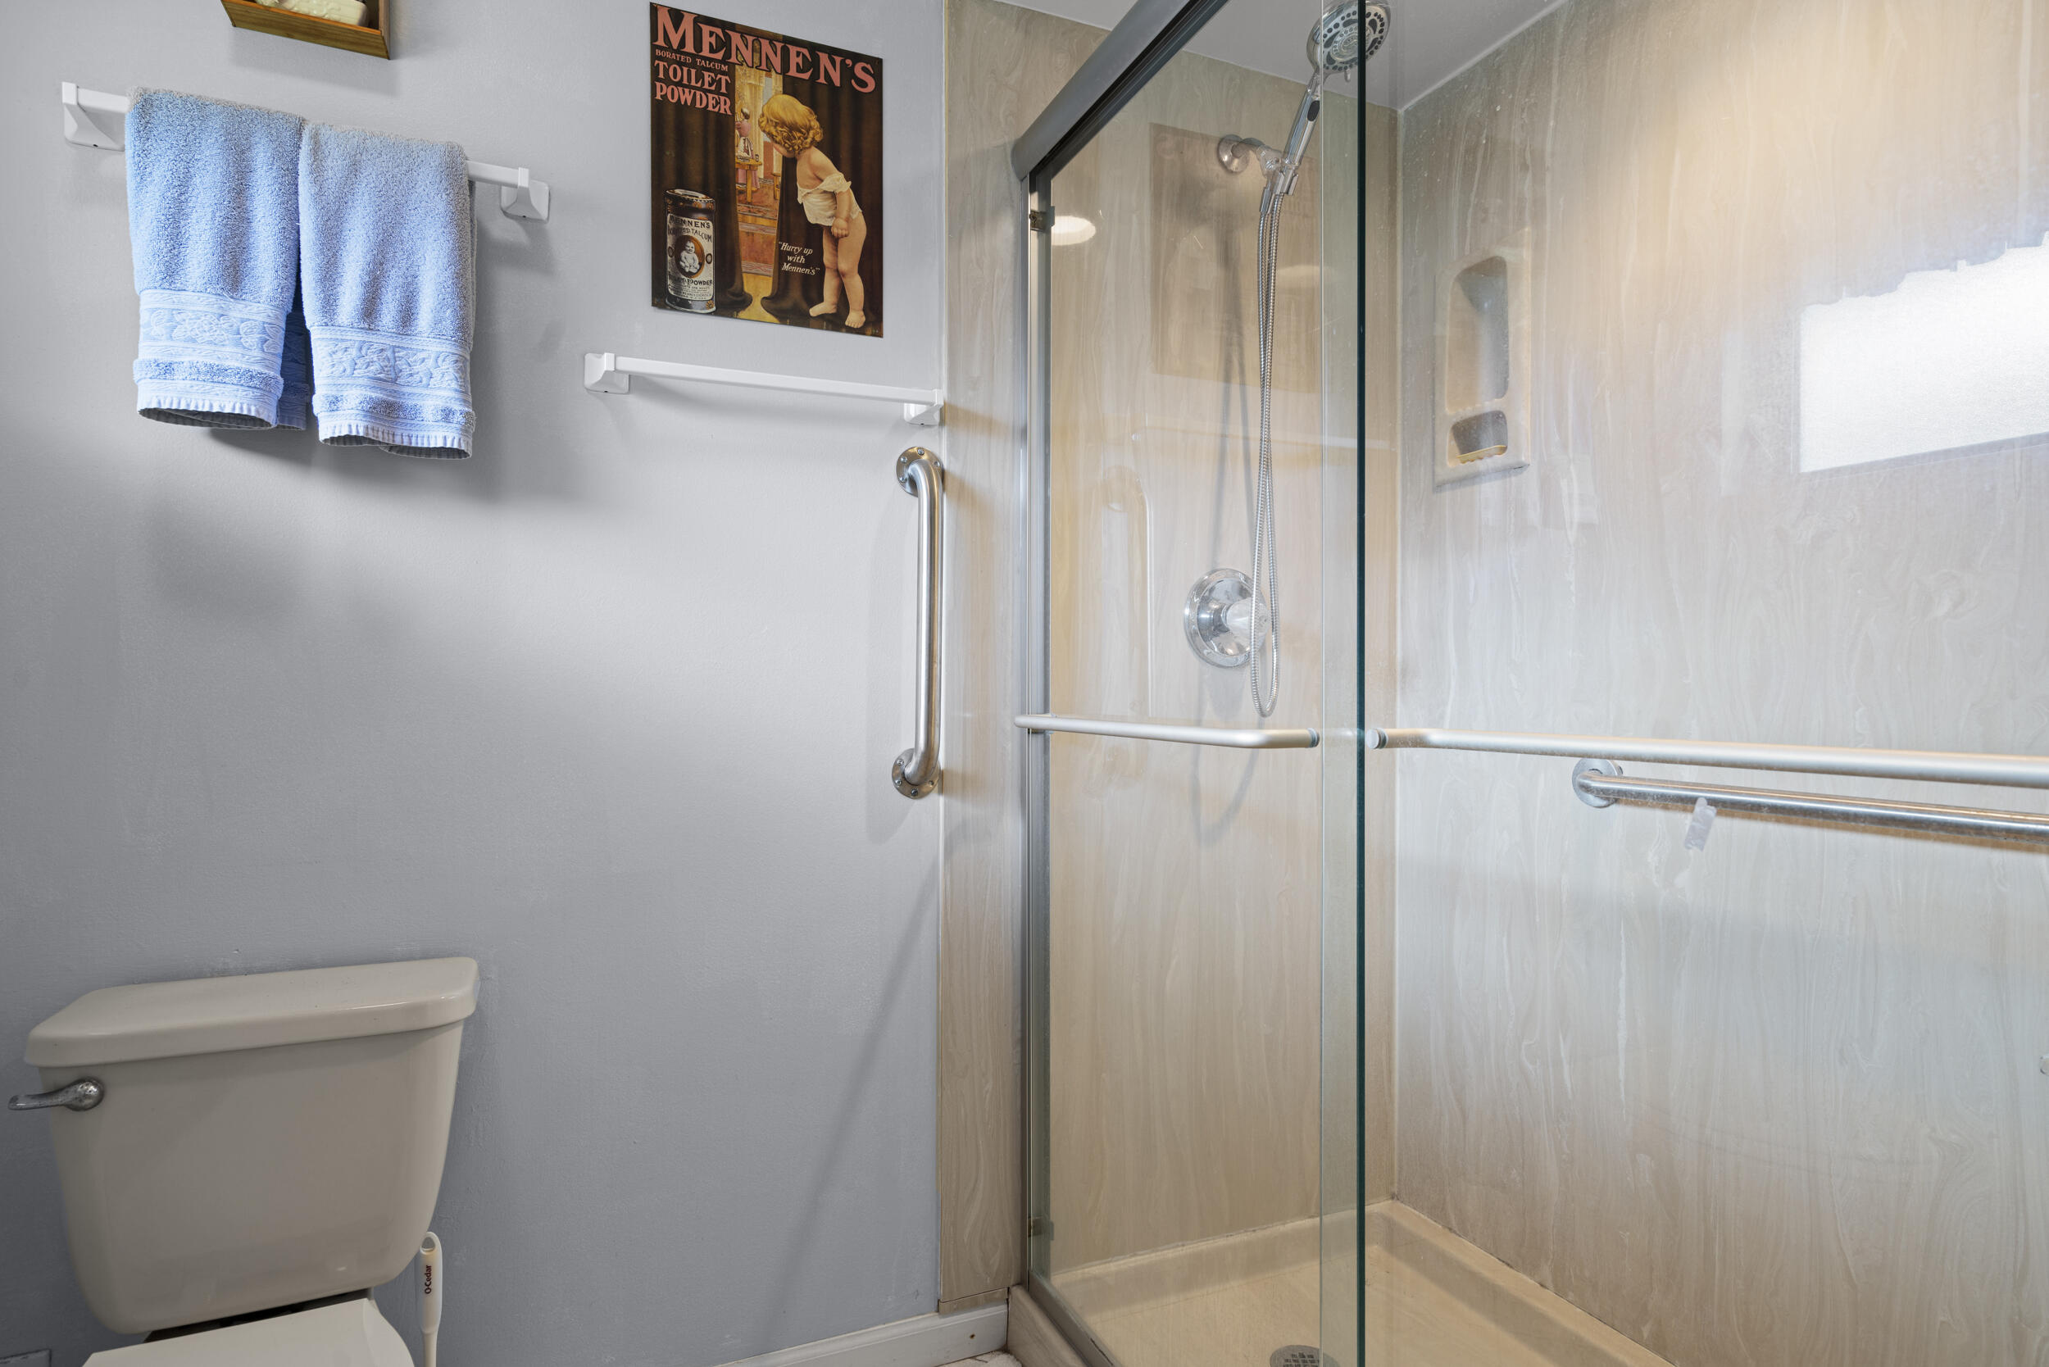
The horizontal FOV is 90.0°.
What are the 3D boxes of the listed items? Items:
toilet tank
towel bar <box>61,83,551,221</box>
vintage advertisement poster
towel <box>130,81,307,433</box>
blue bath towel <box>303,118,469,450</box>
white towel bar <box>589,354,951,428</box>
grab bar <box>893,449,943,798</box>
[{"bbox_3d":[-0.830,0.509,1.147,0.392,0.325,0.210,0,0,-23],"label":"toilet tank"},{"bbox_3d":[-0.842,-0.635,1.221,0.499,0.054,0.075,0,0,-23],"label":"towel bar"},{"bbox_3d":[-0.361,-0.723,1.464,0.325,0.415,0.006,0,0,-23],"label":"vintage advertisement poster"},{"bbox_3d":[-0.911,-0.476,1.165,0.157,0.372,0.085,0,0,-23],"label":"towel"},{"bbox_3d":[-0.759,-0.468,1.230,0.175,0.391,0.085,0,0,-23],"label":"blue bath towel"},{"bbox_3d":[-0.344,-0.415,1.436,0.500,0.052,0.075,0,0,-23],"label":"white towel bar"},{"bbox_3d":[-0.146,-0.091,1.521,0.078,0.535,0.078,0,0,-23],"label":"grab bar"}]

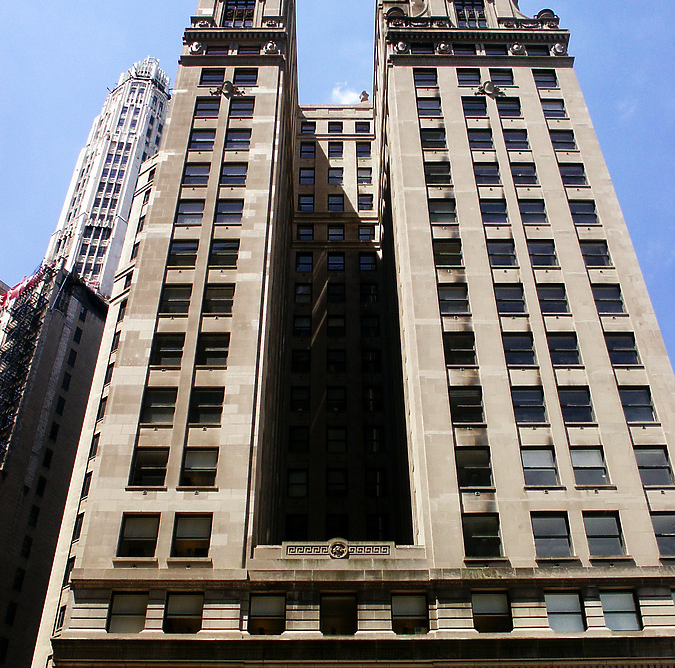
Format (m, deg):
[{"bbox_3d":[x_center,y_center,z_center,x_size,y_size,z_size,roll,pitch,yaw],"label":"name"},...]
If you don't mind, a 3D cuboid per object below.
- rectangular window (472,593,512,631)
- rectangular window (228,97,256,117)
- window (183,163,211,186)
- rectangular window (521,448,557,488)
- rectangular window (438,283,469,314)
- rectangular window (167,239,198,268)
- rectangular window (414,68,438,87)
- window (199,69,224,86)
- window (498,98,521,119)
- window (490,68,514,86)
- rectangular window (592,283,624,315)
[{"bbox_3d":[5.987,10.805,35.174,1.428,1.785,0.250,0,-42,0],"label":"rectangular window"},{"bbox_3d":[-6.489,-15.378,61.514,1.580,2.200,0.250,0,-42,0],"label":"rectangular window"},{"bbox_3d":[-8.415,-9.497,54.376,1.576,2.089,0.200,0,-42,0],"label":"window"},{"bbox_3d":[9.294,6.039,41.828,1.596,2.141,0.200,0,-42,0],"label":"rectangular window"},{"bbox_3d":[6.255,-1.838,48.845,1.621,2.201,0.200,0,-42,0],"label":"rectangular window"},{"bbox_3d":[-8.440,-4.404,50.218,1.492,2.109,0.200,0,-42,0],"label":"rectangular window"},{"bbox_3d":[6.183,-18.021,63.935,1.580,2.200,0.250,0,-42,0],"label":"rectangular window"},{"bbox_3d":[-8.500,-17.341,61.845,1.492,2.109,0.200,0,-42,0],"label":"window"},{"bbox_3d":[11.255,-14.776,59.637,1.492,2.109,0.200,0,-42,0],"label":"window"},{"bbox_3d":[10.949,-16.865,60.242,1.523,2.040,0.250,0,-42,0],"label":"window"},{"bbox_3d":[14.258,-1.799,47.989,1.492,2.109,0.200,0,-42,0],"label":"rectangular window"}]

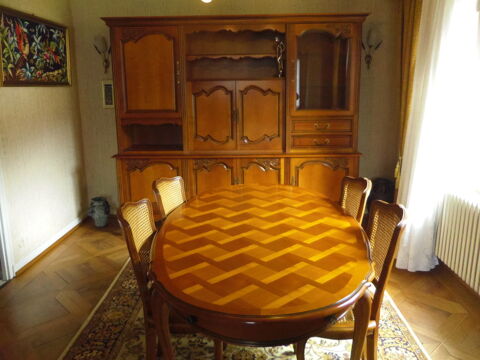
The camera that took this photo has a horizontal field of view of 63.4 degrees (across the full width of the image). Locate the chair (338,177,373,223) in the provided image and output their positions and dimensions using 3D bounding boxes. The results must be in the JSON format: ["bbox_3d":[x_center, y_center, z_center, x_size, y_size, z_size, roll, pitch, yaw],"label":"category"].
[{"bbox_3d":[0.473,0.456,2.454,0.530,0.950,0.470,-1,13,-3],"label":"chair"}]

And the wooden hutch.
[{"bbox_3d":[-0.040,-0.548,4.109,2.530,2.165,0.490,0,13,1],"label":"wooden hutch"}]

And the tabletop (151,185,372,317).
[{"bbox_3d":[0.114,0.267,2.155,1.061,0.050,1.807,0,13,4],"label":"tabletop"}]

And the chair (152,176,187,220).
[{"bbox_3d":[-0.183,0.460,2.464,0.530,0.950,0.470,2,13,12],"label":"chair"}]

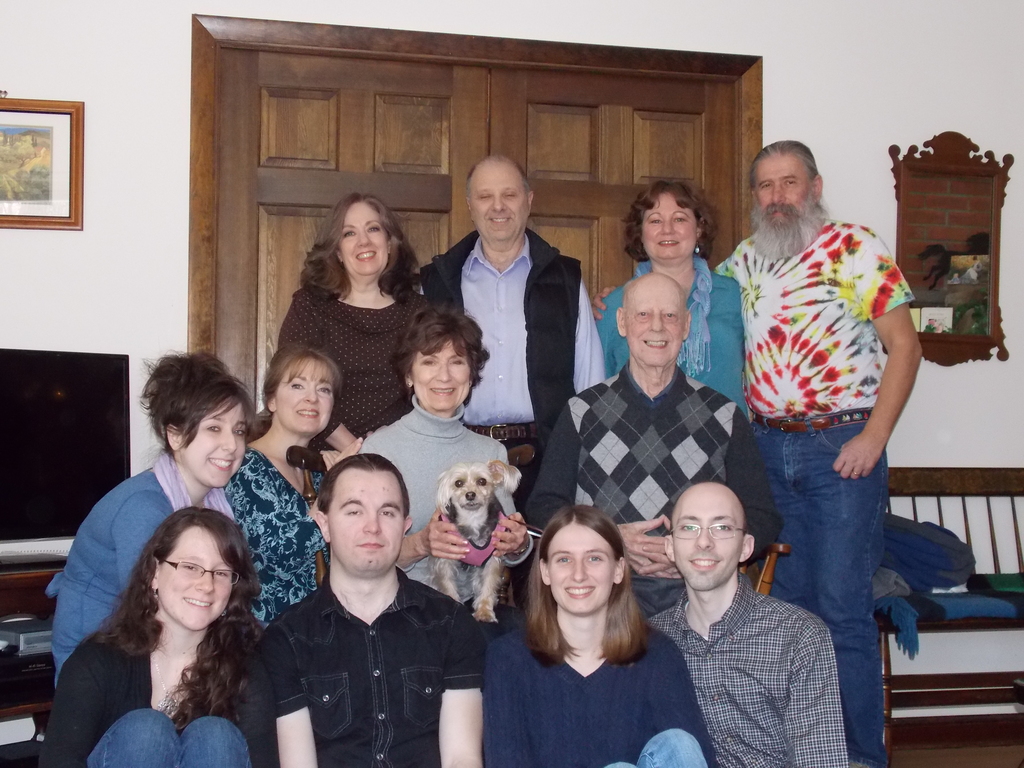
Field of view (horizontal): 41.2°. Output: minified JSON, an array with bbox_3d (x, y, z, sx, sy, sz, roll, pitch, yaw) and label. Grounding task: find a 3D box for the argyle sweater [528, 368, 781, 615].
[{"bbox_3d":[0.329,0.253,3.145,0.570,0.582,0.380,0,-2,0],"label":"argyle sweater"}]

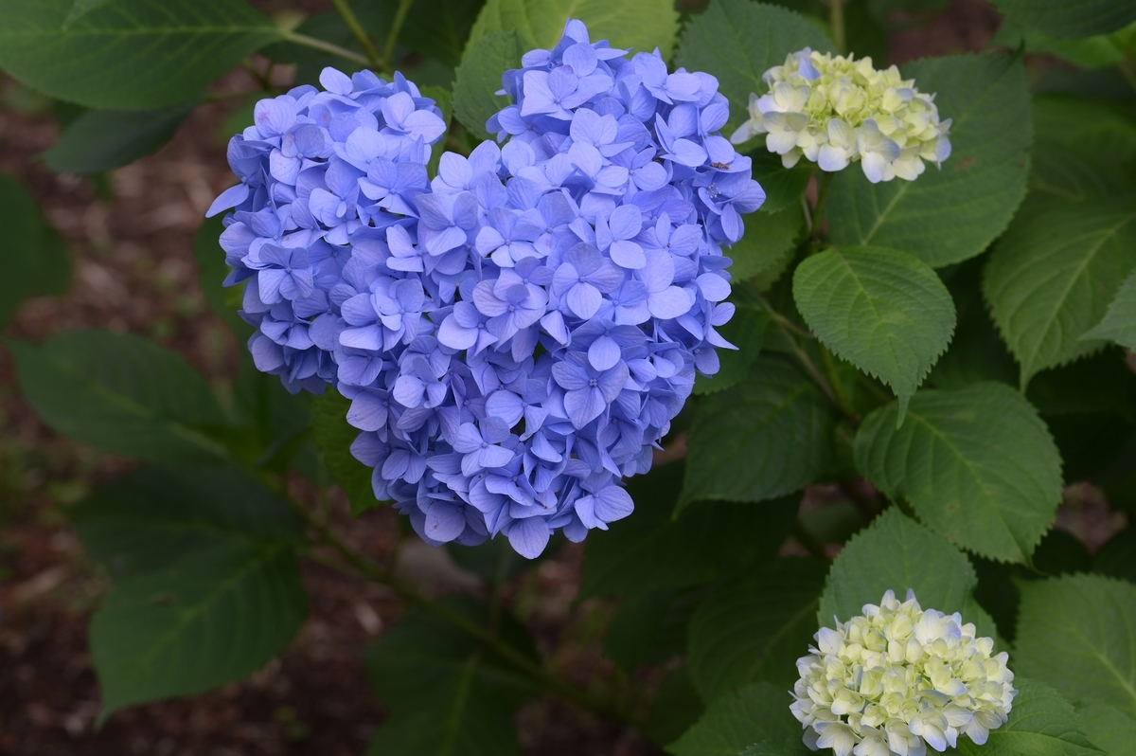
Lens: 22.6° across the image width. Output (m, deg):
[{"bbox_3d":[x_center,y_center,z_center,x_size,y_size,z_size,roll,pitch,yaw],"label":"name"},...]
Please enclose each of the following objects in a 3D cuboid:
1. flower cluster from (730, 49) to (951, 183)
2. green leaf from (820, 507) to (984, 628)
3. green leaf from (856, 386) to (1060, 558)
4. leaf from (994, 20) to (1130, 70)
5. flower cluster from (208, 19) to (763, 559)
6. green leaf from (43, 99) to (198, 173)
[{"bbox_3d":[0.129,-0.123,1.330,0.102,0.053,0.085,6,30,-3],"label":"flower cluster"},{"bbox_3d":[0.162,0.096,1.380,0.082,0.020,0.095,2,45,2],"label":"green leaf"},{"bbox_3d":[0.189,0.045,1.370,0.107,0.022,0.082,39,59,11],"label":"green leaf"},{"bbox_3d":[0.275,-0.189,1.580,0.090,0.018,0.060,-9,34,-19],"label":"leaf"},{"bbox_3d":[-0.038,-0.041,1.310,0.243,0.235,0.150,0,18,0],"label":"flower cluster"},{"bbox_3d":[-0.238,-0.134,1.520,0.095,0.020,0.060,-1,35,-12],"label":"green leaf"}]

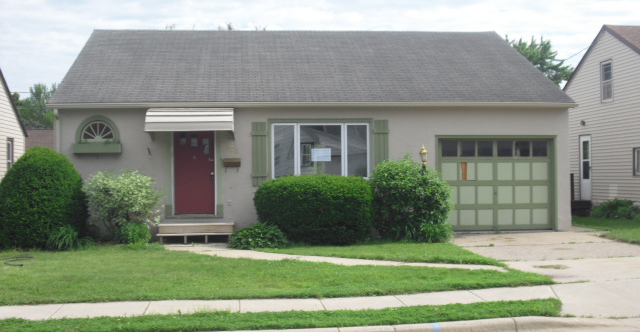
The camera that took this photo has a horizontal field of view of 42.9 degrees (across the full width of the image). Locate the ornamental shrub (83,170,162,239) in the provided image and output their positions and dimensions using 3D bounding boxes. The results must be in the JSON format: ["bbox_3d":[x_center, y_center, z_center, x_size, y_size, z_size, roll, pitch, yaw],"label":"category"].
[{"bbox_3d":[-4.176,0.825,17.200,1.660,1.440,1.400,0,-1,-6],"label":"ornamental shrub"}]

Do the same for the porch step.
[{"bbox_3d":[-2.607,1.407,17.347,1.557,0.407,1.400,0,-1,-5],"label":"porch step"}]

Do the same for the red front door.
[{"bbox_3d":[-2.791,0.074,18.098,0.892,2.000,0.070,0,-1,-5],"label":"red front door"}]

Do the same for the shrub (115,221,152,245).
[{"bbox_3d":[-3.858,1.376,16.833,0.773,0.496,0.650,0,-1,-5],"label":"shrub"}]

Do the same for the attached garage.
[{"bbox_3d":[4.073,0.426,18.762,2.657,2.121,0.100,0,-1,-5],"label":"attached garage"}]

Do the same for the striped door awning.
[{"bbox_3d":[-2.798,-1.007,17.654,1.862,0.554,0.950,0,-1,-6],"label":"striped door awning"}]

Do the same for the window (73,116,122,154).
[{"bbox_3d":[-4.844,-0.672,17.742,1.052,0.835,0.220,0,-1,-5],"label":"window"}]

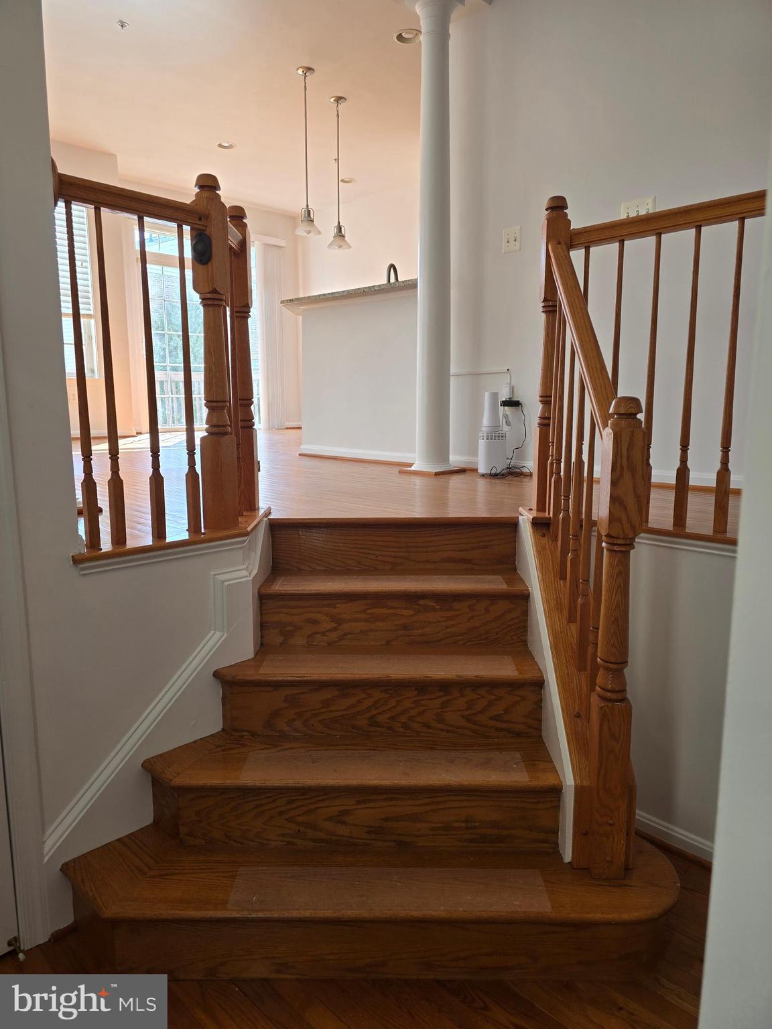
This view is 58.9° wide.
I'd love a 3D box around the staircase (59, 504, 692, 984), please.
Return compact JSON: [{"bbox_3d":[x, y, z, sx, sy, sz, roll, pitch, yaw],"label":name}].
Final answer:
[{"bbox_3d":[-0.053,0.548,1.958,1.510,0.945,0.960,0,9,0],"label":"staircase"}]

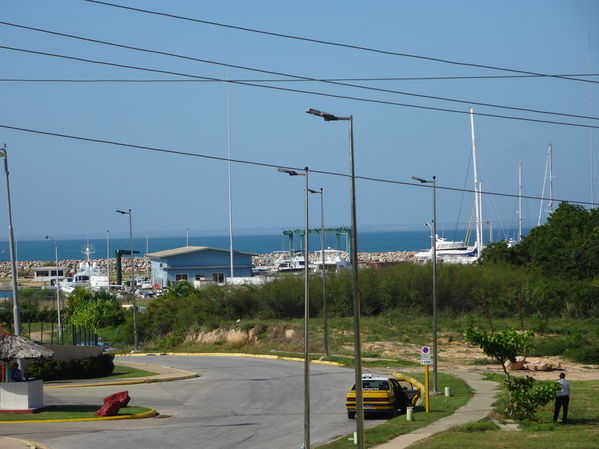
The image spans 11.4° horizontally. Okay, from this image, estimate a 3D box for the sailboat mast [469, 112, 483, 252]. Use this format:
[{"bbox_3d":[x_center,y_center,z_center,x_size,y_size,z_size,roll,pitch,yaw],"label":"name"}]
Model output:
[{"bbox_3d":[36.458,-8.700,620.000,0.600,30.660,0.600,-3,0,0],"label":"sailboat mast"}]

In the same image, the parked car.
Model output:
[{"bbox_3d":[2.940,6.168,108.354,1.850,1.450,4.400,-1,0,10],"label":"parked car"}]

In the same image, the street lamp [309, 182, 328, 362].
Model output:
[{"bbox_3d":[0.849,2.554,156.907,1.100,9.020,0.320,-1,0,-13],"label":"street lamp"}]

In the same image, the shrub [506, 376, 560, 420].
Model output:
[{"bbox_3d":[8.170,6.075,104.500,1.850,1.500,1.700,-1,0,0],"label":"shrub"}]

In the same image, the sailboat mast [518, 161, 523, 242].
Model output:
[{"bbox_3d":[49.517,-4.701,670.000,0.500,19.250,0.500,-1,0,0],"label":"sailboat mast"}]

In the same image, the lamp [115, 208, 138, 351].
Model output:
[{"bbox_3d":[-10.794,3.472,185.882,1.100,8.810,0.320,-2,0,-16],"label":"lamp"}]

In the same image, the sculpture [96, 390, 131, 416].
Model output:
[{"bbox_3d":[-6.917,6.656,111.300,1.240,0.930,1.200,-1,0,0],"label":"sculpture"}]

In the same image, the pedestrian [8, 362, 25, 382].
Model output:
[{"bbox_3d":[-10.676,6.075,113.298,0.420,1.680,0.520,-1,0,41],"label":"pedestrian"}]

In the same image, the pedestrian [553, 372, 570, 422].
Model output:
[{"bbox_3d":[9.060,5.993,103.500,0.550,1.720,0.360,-1,0,-9],"label":"pedestrian"}]

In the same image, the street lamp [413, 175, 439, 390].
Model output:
[{"bbox_3d":[5.146,2.472,123.071,1.100,8.920,0.320,-1,0,10],"label":"street lamp"}]

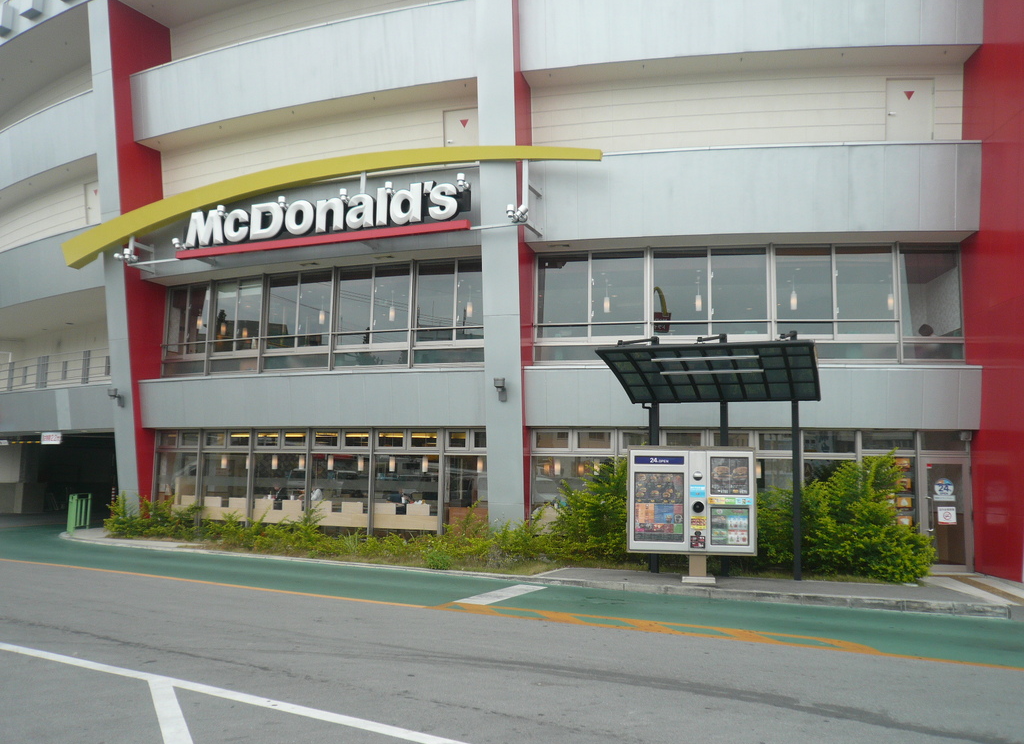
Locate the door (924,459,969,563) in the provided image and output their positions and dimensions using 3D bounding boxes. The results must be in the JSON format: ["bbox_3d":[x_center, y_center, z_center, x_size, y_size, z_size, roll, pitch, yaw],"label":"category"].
[{"bbox_3d":[7.823,2.554,14.896,0.880,2.050,0.090,1,-7,3],"label":"door"}]

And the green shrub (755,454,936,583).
[{"bbox_3d":[5.504,2.409,13.925,2.800,2.030,1.400,0,-7,7],"label":"green shrub"}]

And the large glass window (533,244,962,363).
[{"bbox_3d":[4.314,-1.286,15.599,7.850,2.200,0.300,0,-7,9],"label":"large glass window"}]

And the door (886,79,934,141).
[{"bbox_3d":[7.257,-4.329,15.142,0.860,2.000,0.080,0,2,4],"label":"door"}]

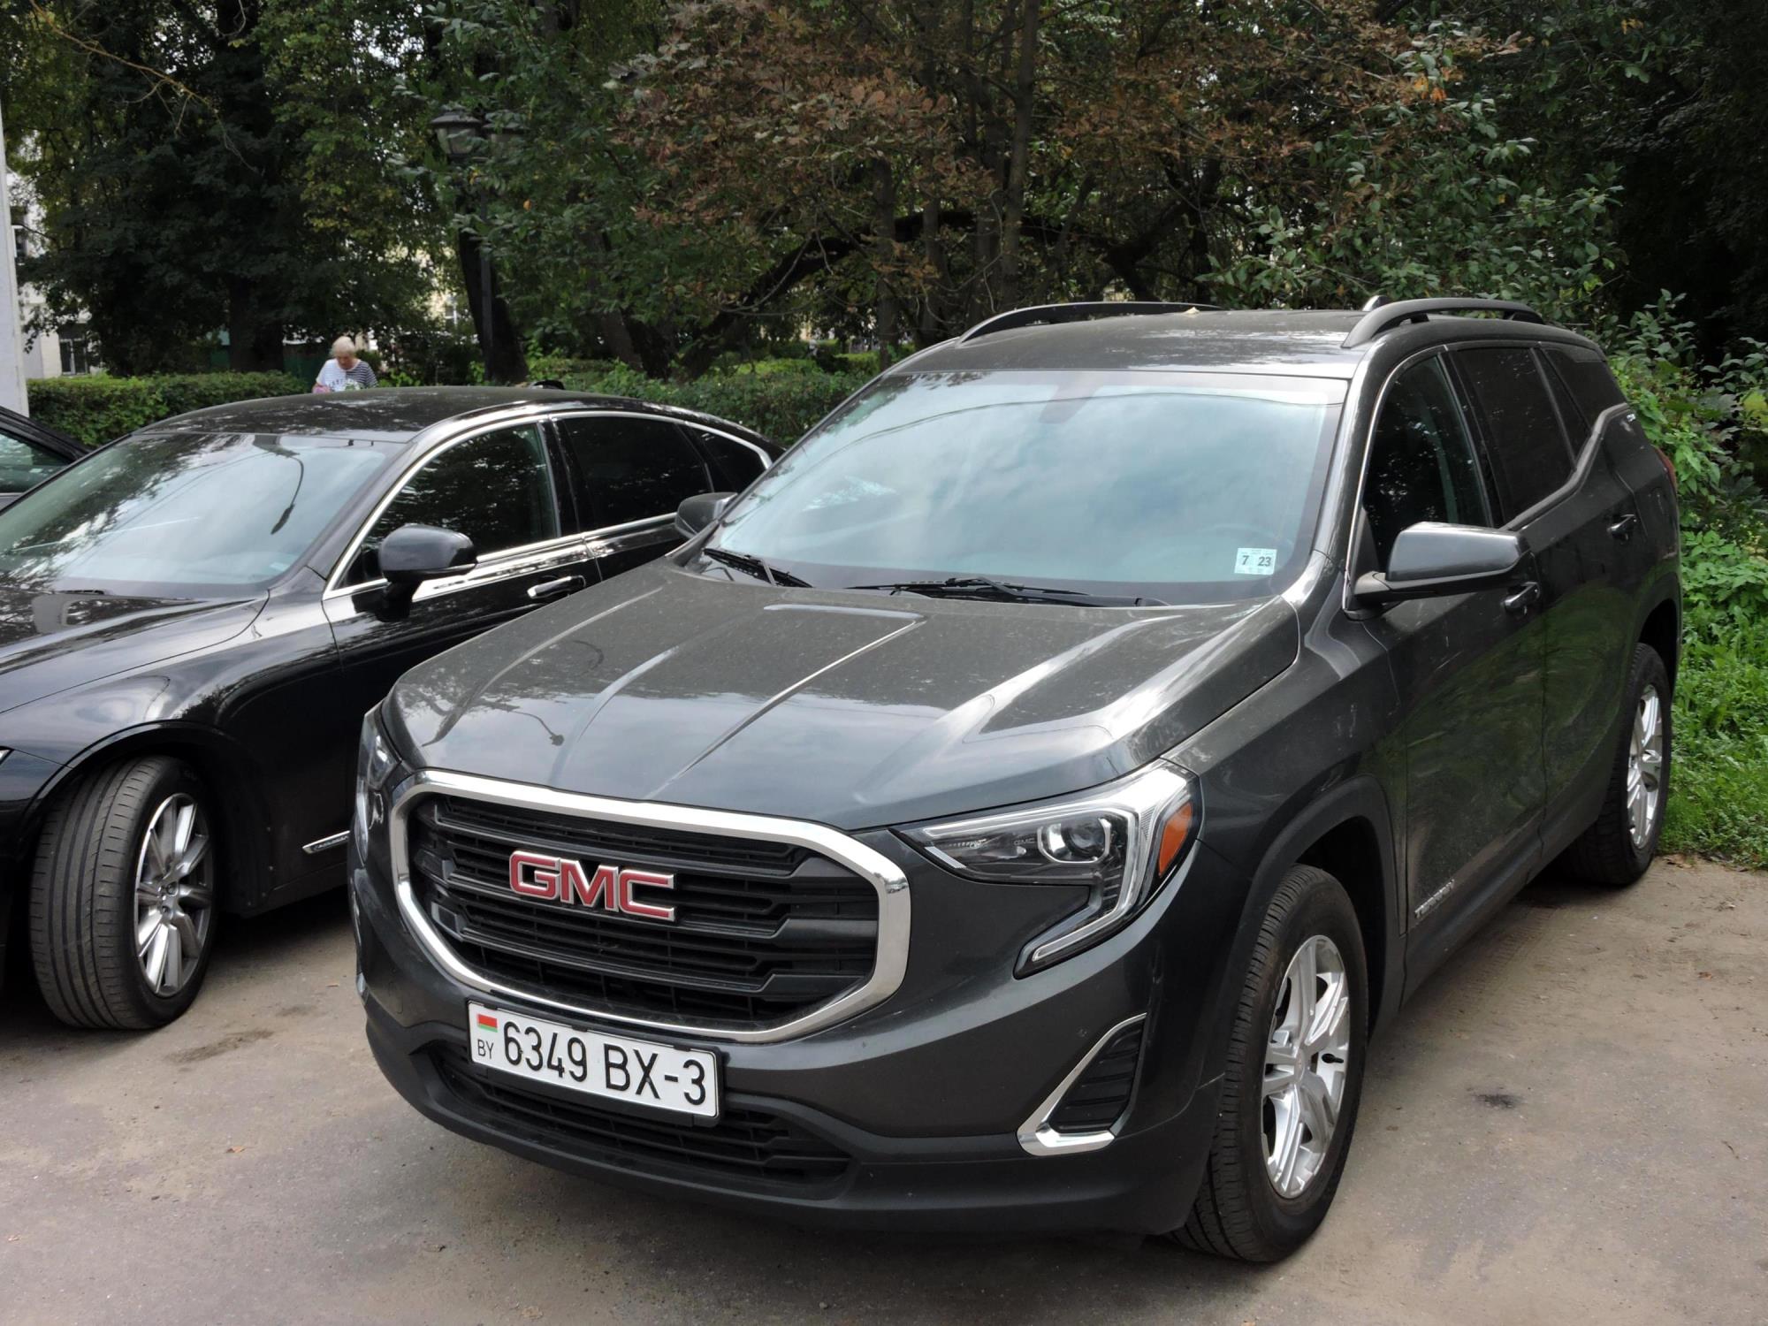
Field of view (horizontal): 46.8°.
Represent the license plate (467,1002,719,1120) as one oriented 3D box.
[{"bbox_3d":[-0.482,0.644,3.329,0.525,0.114,0.020,5,12,32],"label":"license plate"}]

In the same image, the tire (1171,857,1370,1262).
[{"bbox_3d":[0.672,0.711,3.712,0.235,0.715,0.722,5,11,31],"label":"tire"}]

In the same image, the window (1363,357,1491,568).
[{"bbox_3d":[1.130,-0.446,4.363,0.050,0.431,0.850,-21,-3,34],"label":"window"}]

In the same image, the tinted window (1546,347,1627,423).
[{"bbox_3d":[2.014,-0.793,5.835,0.050,0.242,0.710,-21,-3,30],"label":"tinted window"}]

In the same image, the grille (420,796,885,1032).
[{"bbox_3d":[-0.447,0.407,3.346,0.990,0.335,0.140,5,12,32],"label":"grille"}]

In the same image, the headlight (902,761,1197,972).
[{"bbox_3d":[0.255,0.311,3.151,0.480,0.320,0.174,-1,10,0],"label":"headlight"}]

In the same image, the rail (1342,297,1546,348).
[{"bbox_3d":[1.498,-0.888,5.295,0.090,0.115,1.620,5,12,32],"label":"rail"}]

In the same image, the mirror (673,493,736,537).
[{"bbox_3d":[-0.493,-0.349,4.994,0.220,0.160,0.210,5,12,32],"label":"mirror"}]

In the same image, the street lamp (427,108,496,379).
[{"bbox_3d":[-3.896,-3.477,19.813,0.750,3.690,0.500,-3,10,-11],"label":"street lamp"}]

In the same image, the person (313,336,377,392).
[{"bbox_3d":[-4.065,-1.692,15.636,0.540,1.600,0.400,-4,10,-14],"label":"person"}]

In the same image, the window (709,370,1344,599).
[{"bbox_3d":[0.278,-0.401,4.413,1.430,0.113,0.895,5,44,32],"label":"window"}]

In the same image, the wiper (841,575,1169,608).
[{"bbox_3d":[0.229,-0.143,4.092,0.700,0.060,0.090,5,12,32],"label":"wiper"}]

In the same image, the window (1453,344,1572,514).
[{"bbox_3d":[1.582,-0.585,5.081,0.050,0.420,0.730,-21,-3,34],"label":"window"}]

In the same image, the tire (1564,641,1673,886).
[{"bbox_3d":[2.124,0.291,5.999,0.225,0.720,0.720,5,12,32],"label":"tire"}]

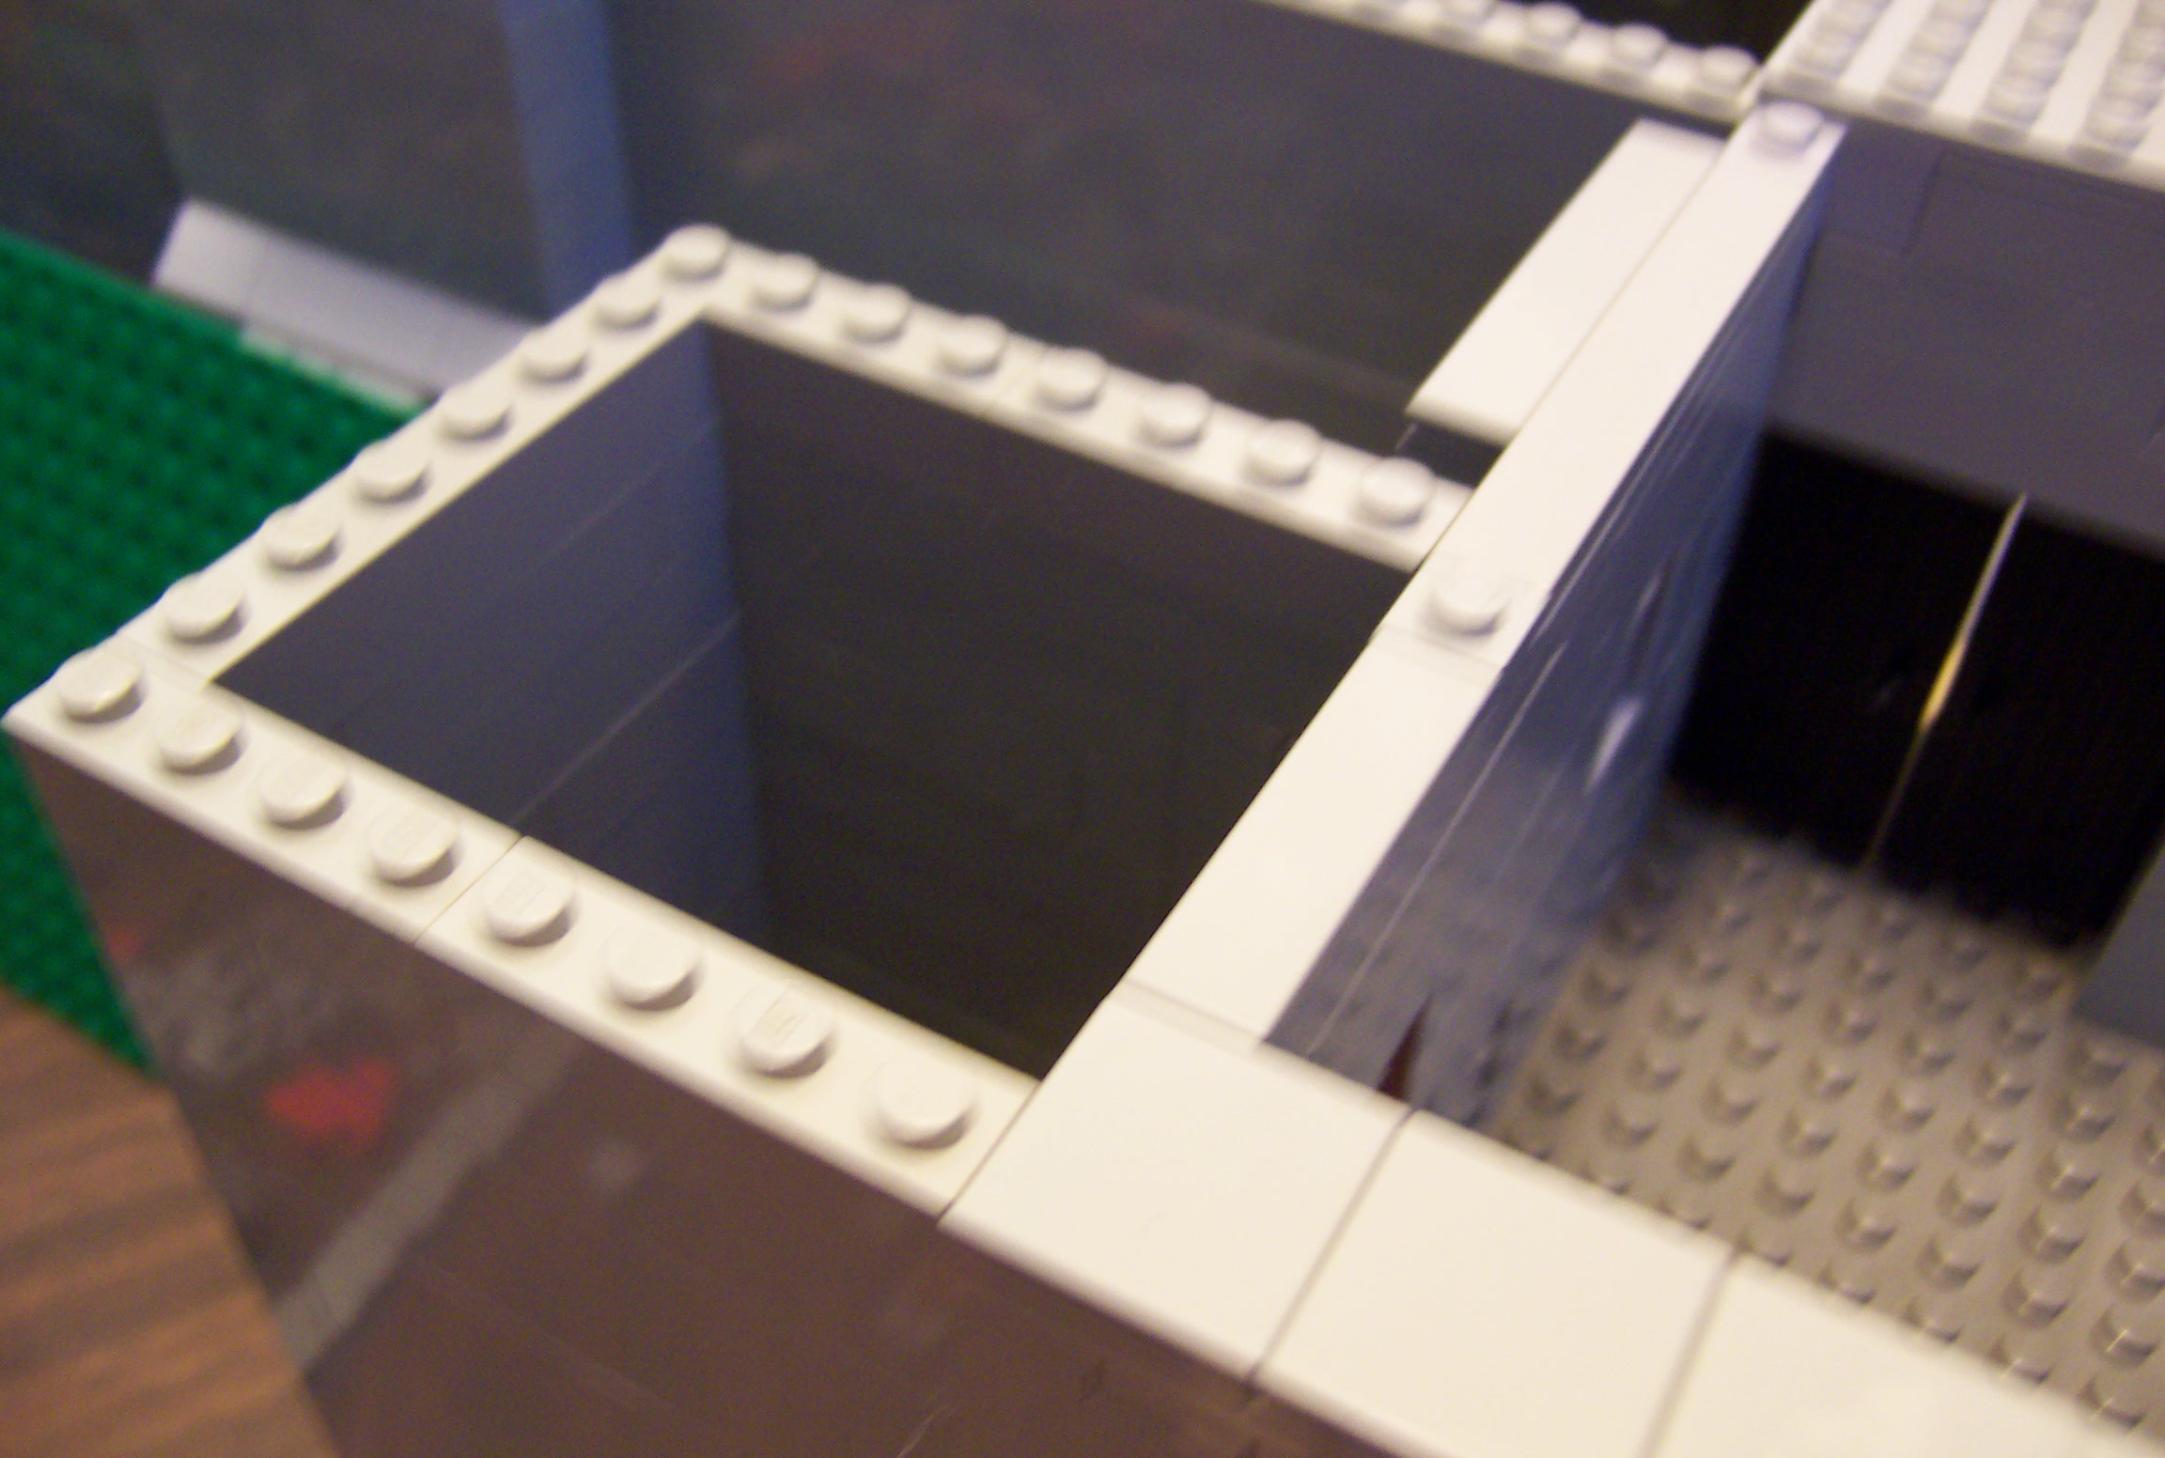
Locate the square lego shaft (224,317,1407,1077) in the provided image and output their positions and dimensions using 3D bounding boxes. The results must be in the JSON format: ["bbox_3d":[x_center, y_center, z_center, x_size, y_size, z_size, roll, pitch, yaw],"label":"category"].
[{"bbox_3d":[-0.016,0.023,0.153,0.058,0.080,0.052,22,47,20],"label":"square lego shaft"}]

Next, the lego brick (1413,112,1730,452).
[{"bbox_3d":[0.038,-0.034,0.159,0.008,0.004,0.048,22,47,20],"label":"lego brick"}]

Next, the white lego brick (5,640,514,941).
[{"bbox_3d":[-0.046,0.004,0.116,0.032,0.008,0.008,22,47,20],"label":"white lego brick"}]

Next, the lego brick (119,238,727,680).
[{"bbox_3d":[-0.040,-0.019,0.140,0.008,0.008,0.056,22,47,20],"label":"lego brick"}]

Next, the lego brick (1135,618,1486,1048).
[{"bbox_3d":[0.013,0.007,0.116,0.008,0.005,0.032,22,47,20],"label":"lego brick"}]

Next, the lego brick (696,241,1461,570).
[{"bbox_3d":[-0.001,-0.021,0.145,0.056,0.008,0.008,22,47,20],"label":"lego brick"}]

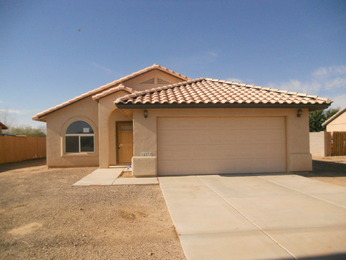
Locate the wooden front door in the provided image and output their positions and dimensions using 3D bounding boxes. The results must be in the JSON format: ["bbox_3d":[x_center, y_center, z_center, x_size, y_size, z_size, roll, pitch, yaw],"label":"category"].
[{"bbox_3d":[-2.214,0.638,12.914,0.950,2.030,0.100,-1,0,-6],"label":"wooden front door"}]

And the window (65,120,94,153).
[{"bbox_3d":[-4.222,0.314,12.307,1.333,1.491,0.100,-1,0,-6],"label":"window"}]

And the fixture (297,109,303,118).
[{"bbox_3d":[4.741,-0.618,10.123,0.160,0.360,0.200,-1,0,-6],"label":"fixture"}]

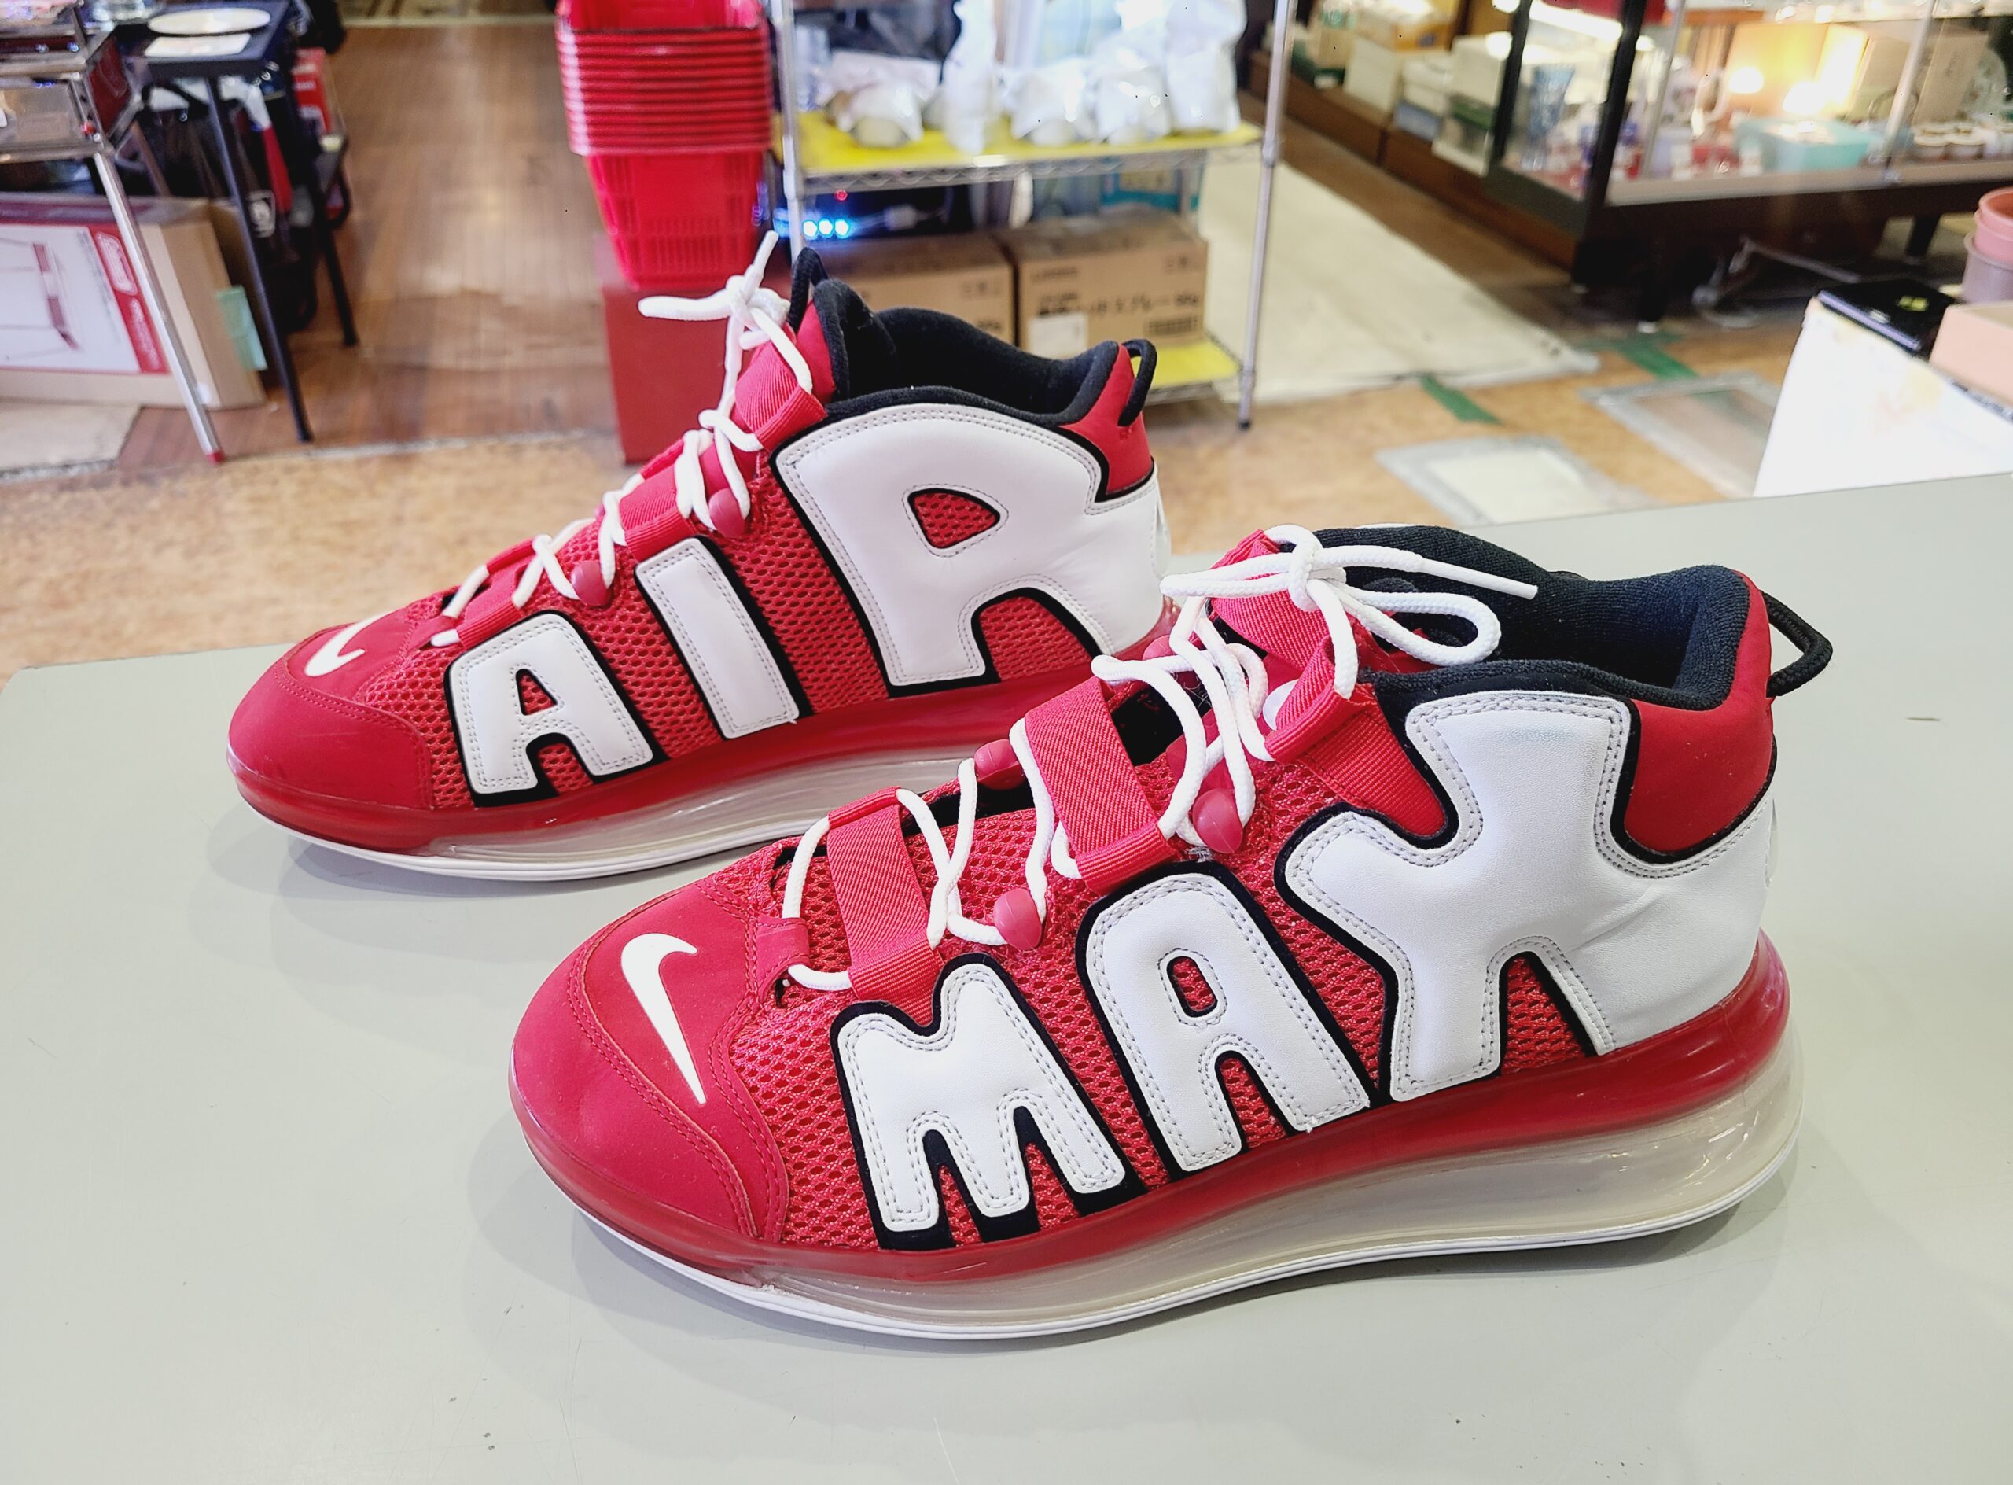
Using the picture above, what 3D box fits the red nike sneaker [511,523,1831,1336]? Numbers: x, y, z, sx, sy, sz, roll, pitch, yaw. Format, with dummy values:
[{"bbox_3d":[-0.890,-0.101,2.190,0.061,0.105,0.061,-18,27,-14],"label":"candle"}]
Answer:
[{"bbox_3d":[0.041,0.025,0.335,0.306,0.160,0.114,-2,30,-5],"label":"red nike sneaker"}]

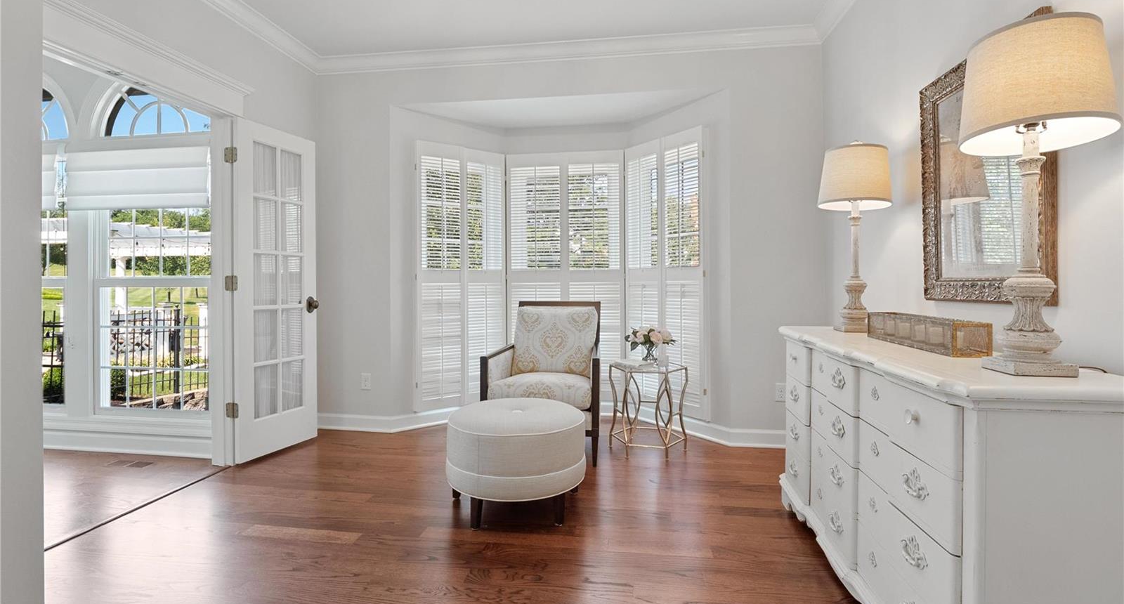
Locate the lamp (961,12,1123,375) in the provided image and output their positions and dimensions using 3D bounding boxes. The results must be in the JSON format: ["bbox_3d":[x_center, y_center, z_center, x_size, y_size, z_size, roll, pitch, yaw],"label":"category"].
[{"bbox_3d":[1.202,-0.260,1.280,0.302,0.884,0.302,0,2,8],"label":"lamp"}]

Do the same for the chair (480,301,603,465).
[{"bbox_3d":[-0.077,0.481,3.349,0.717,0.926,0.825,0,2,8],"label":"chair"}]

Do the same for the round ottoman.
[{"bbox_3d":[-0.219,0.737,2.444,0.673,0.490,0.673,0,2,0],"label":"round ottoman"}]

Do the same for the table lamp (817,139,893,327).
[{"bbox_3d":[1.361,-0.305,2.326,0.302,0.884,0.302,0,2,8],"label":"table lamp"}]

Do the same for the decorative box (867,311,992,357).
[{"bbox_3d":[1.306,0.108,1.807,0.127,0.103,0.553,0,2,8],"label":"decorative box"}]

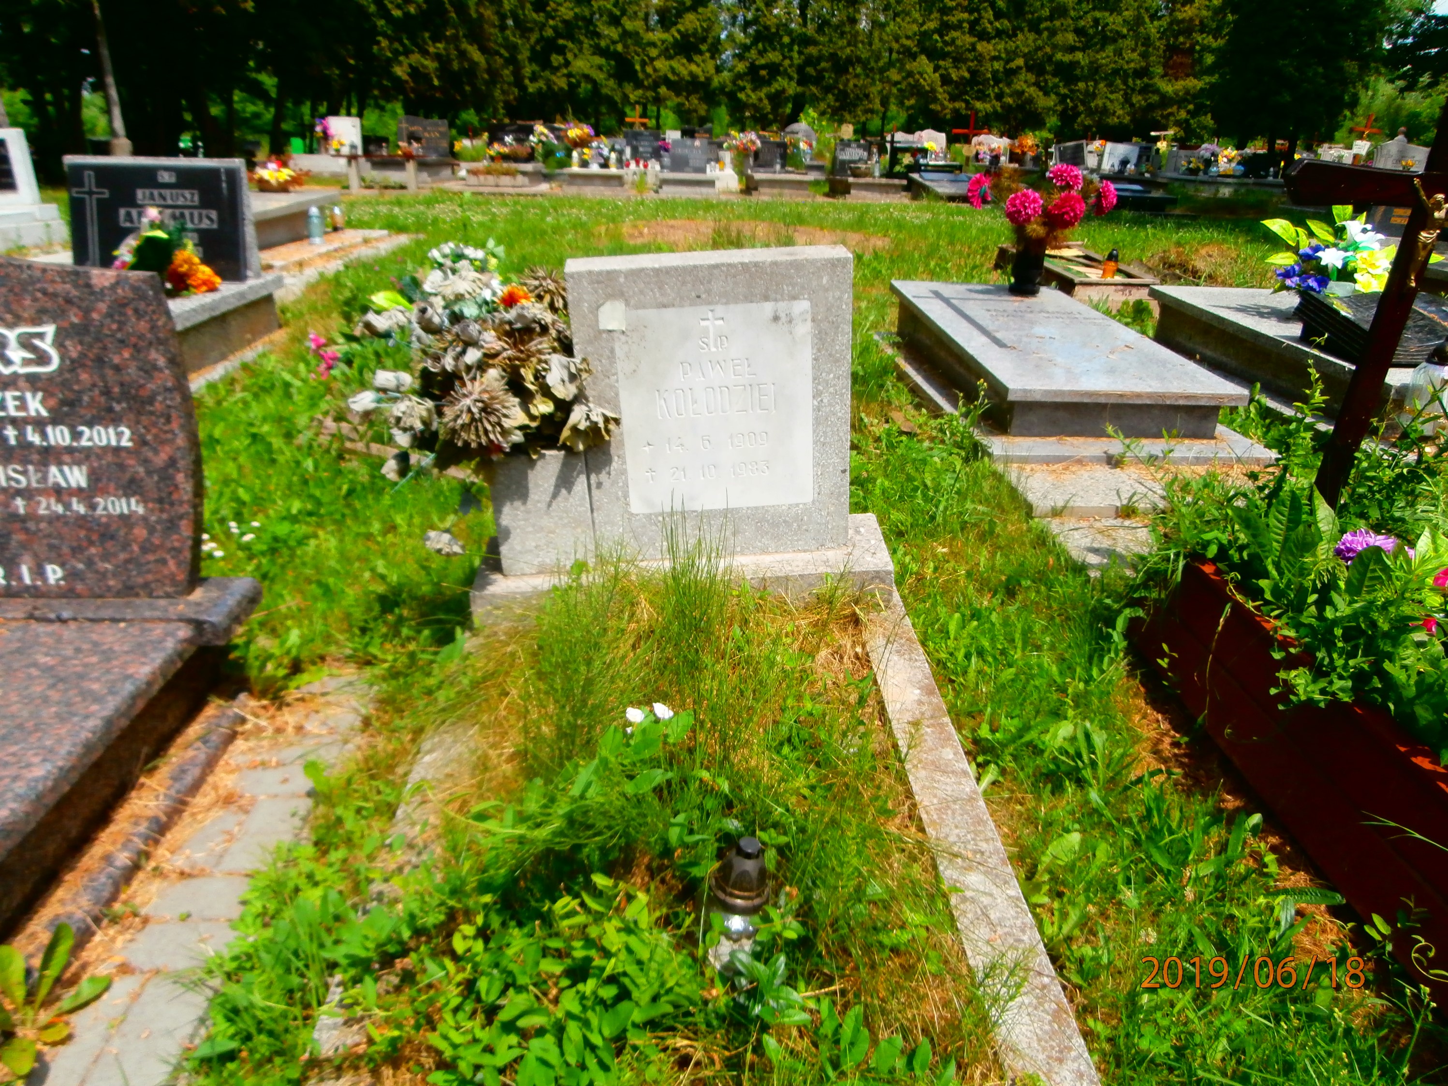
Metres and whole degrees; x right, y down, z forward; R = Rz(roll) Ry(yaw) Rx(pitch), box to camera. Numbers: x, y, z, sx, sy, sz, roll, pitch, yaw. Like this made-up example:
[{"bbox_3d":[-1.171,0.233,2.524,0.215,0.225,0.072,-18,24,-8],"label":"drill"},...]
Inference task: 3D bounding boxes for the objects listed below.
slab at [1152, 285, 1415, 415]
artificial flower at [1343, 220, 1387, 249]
[{"bbox_3d":[3.097,-0.959,5.141,0.980,0.300,2.100,0,24,-4],"label":"slab"},{"bbox_3d":[2.649,-1.277,4.150,0.130,0.105,0.120,-1,24,-2],"label":"artificial flower"}]

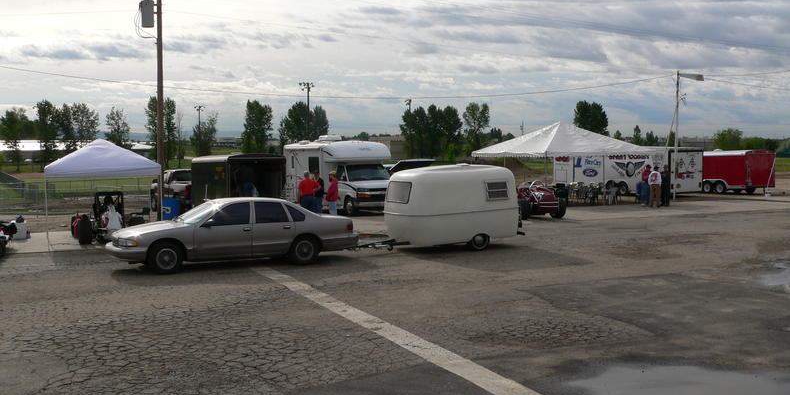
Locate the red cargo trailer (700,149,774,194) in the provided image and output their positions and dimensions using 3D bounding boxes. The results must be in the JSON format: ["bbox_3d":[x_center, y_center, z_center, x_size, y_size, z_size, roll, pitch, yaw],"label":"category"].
[{"bbox_3d":[19.106,-1.548,49.058,2.450,2.550,6.300,-1,4,-29],"label":"red cargo trailer"}]

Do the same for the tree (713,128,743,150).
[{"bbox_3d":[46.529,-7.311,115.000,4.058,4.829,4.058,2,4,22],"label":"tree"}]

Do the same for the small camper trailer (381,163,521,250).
[{"bbox_3d":[1.488,0.206,21.064,3.220,2.103,2.030,-2,5,-37],"label":"small camper trailer"}]

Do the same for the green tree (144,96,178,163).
[{"bbox_3d":[-36.308,-10.417,127.624,5.200,10.600,5.200,0,3,0],"label":"green tree"}]

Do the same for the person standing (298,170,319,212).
[{"bbox_3d":[-2.587,0.088,24.567,0.600,1.770,0.400,1,4,12],"label":"person standing"}]

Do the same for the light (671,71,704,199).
[{"bbox_3d":[13.897,-2.893,38.825,1.320,6.078,0.340,0,4,-6],"label":"light"}]

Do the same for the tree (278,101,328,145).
[{"bbox_3d":[-11.985,-8.577,107.673,6.571,7.958,5.800,1,4,0],"label":"tree"}]

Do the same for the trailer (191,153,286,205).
[{"bbox_3d":[-5.298,-0.306,27.455,1.900,2.200,4.200,-2,5,-29],"label":"trailer"}]

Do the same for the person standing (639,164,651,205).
[{"bbox_3d":[10.868,-0.533,35.706,0.420,1.740,0.500,3,5,30],"label":"person standing"}]

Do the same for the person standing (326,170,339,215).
[{"bbox_3d":[-2.085,0.002,27.200,0.380,1.750,0.500,0,4,3],"label":"person standing"}]

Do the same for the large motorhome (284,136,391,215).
[{"bbox_3d":[-2.080,-0.950,32.300,2.300,2.980,6.700,-2,4,-31],"label":"large motorhome"}]

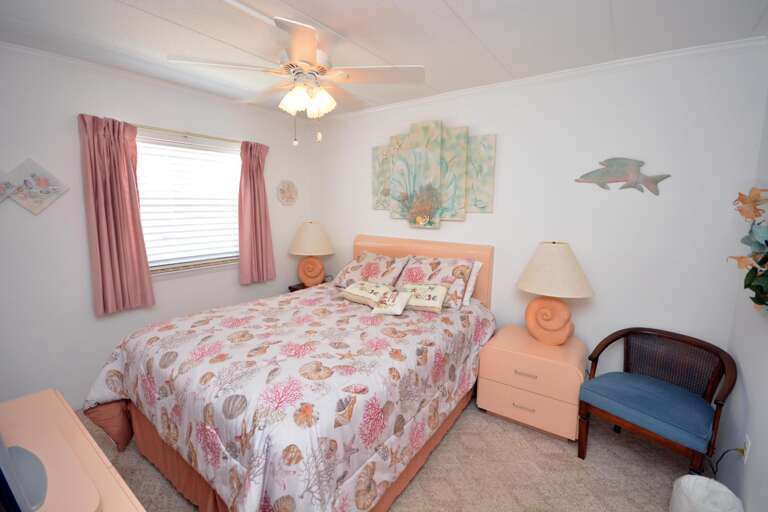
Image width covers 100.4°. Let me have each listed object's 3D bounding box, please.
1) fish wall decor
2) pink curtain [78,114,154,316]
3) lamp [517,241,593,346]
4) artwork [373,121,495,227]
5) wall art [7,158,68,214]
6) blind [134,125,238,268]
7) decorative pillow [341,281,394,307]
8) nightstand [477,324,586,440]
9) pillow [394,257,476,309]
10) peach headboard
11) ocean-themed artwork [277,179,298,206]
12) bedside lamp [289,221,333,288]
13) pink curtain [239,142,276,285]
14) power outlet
[{"bbox_3d":[1.443,-0.481,1.960,0.470,0.240,0.035,6,11,38],"label":"fish wall decor"},{"bbox_3d":[-1.937,-0.269,2.326,0.110,1.380,0.365,6,11,38],"label":"pink curtain"},{"bbox_3d":[1.104,0.235,2.085,0.440,0.650,0.440,6,11,38],"label":"lamp"},{"bbox_3d":[0.353,-0.693,2.768,1.190,0.900,0.060,6,11,38],"label":"artwork"},{"bbox_3d":[-2.131,-0.424,1.976,0.020,0.340,0.270,6,11,36],"label":"wall art"},{"bbox_3d":[-1.568,-0.471,2.725,0.050,1.030,0.850,6,11,36],"label":"blind"},{"bbox_3d":[-0.146,0.357,2.942,0.400,0.110,0.300,6,19,36],"label":"decorative pillow"},{"bbox_3d":[1.104,0.872,2.344,0.610,0.495,0.530,6,11,36],"label":"nightstand"},{"bbox_3d":[0.406,0.201,2.621,0.620,0.420,0.160,6,-26,38],"label":"pillow"},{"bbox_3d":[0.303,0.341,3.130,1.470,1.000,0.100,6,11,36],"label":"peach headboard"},{"bbox_3d":[-1.029,-0.680,3.442,0.020,0.285,0.275,6,11,36],"label":"ocean-themed artwork"},{"bbox_3d":[-0.739,-0.024,3.276,0.440,0.650,0.440,-1,9,0],"label":"bedside lamp"},{"bbox_3d":[-1.260,-0.407,3.179,0.110,1.360,0.370,6,11,38],"label":"pink curtain"},{"bbox_3d":[1.743,0.934,1.540,0.010,0.117,0.075,6,11,36],"label":"power outlet"}]

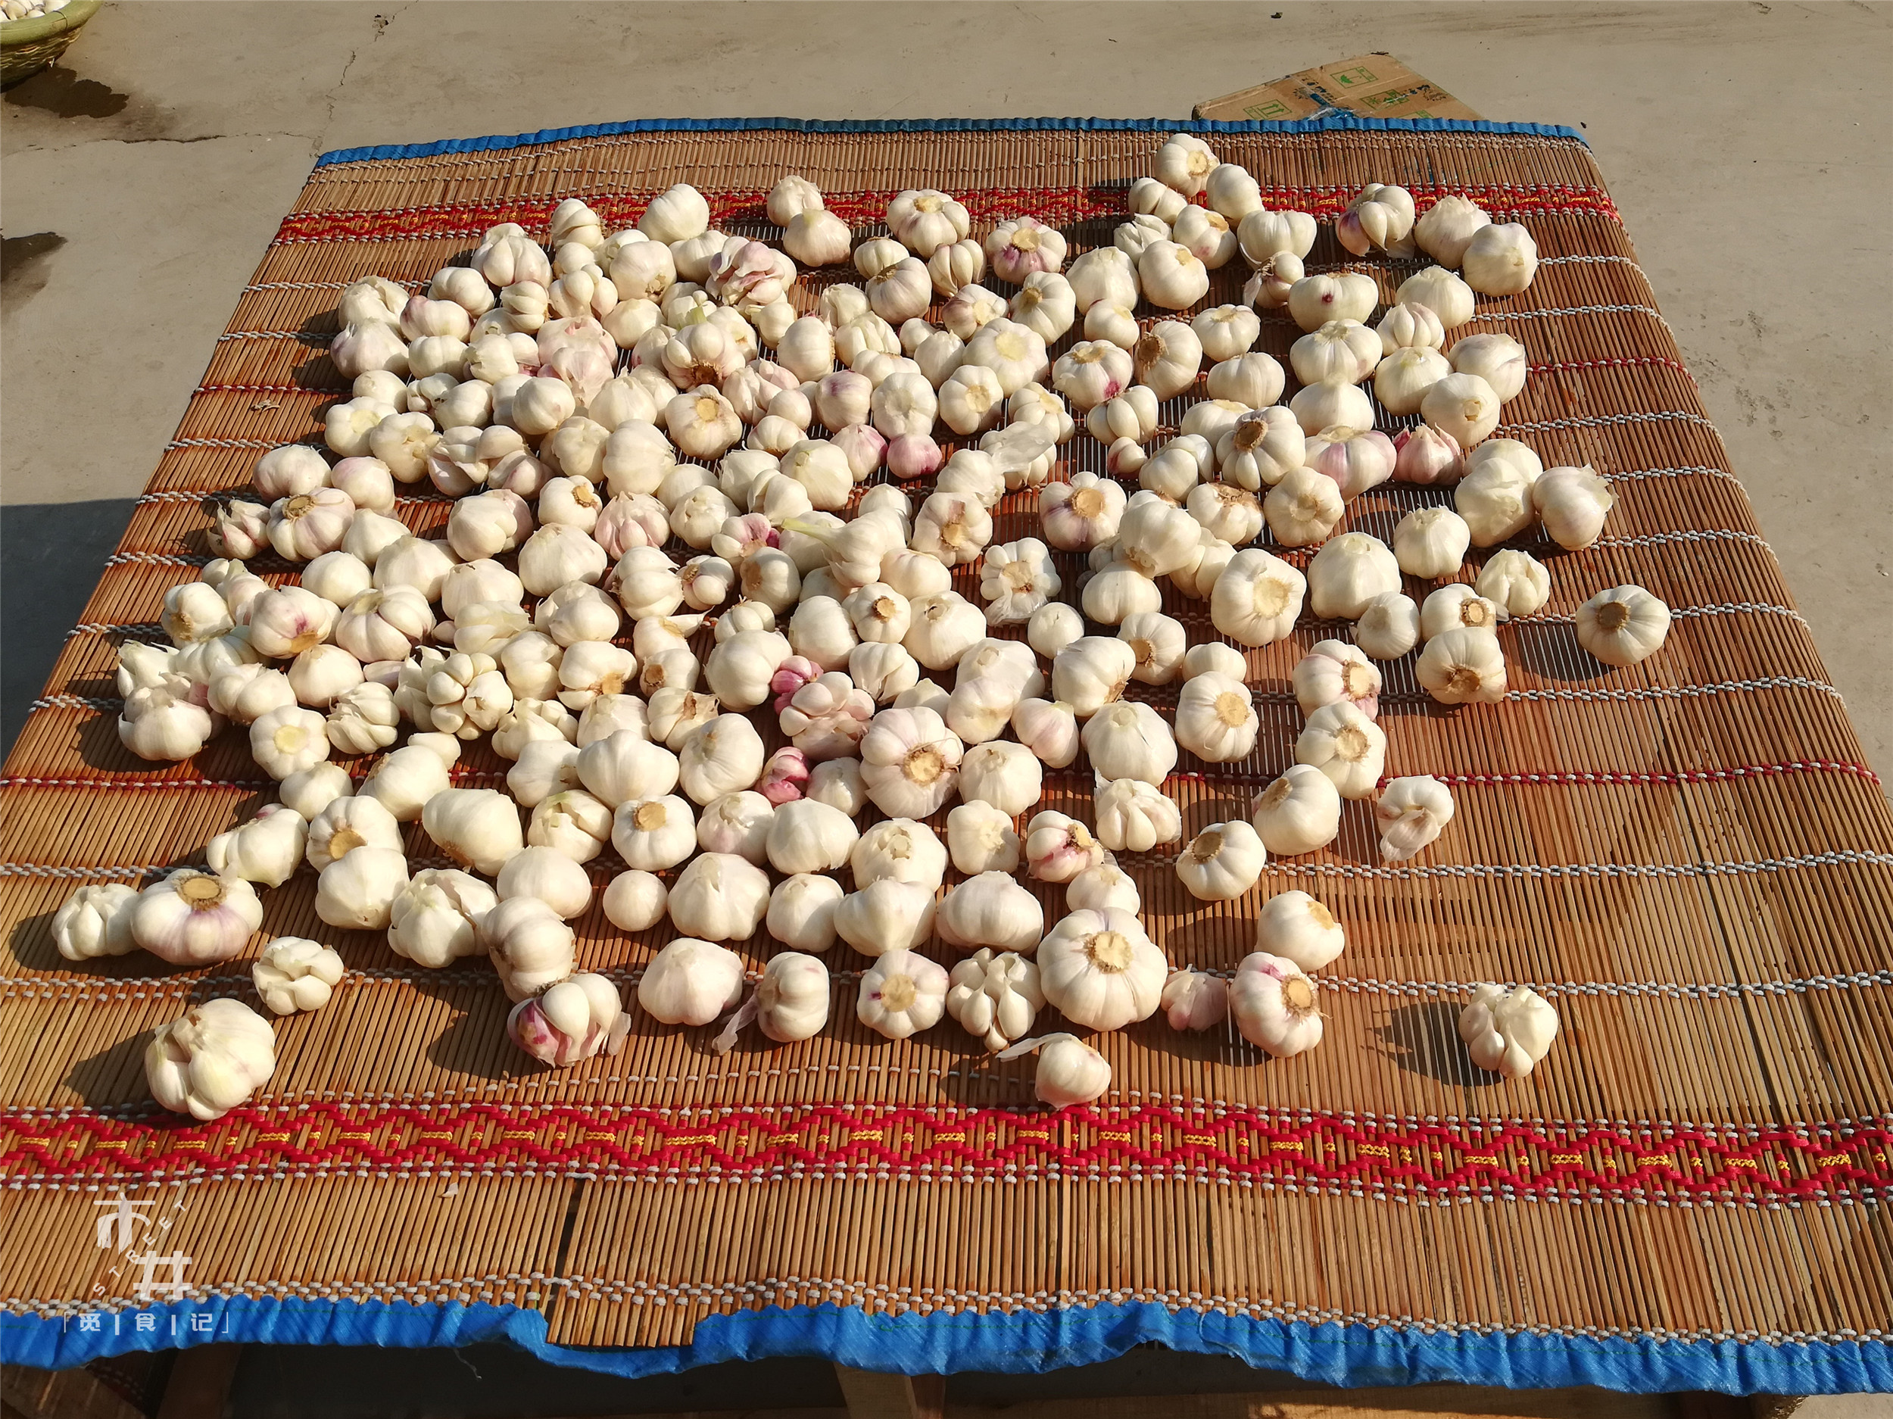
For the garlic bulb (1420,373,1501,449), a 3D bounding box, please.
[{"bbox_3d":[0.363,-0.211,1.003,0.056,0.049,0.055,2,81,-14],"label":"garlic bulb"}]

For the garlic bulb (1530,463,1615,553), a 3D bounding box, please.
[{"bbox_3d":[0.445,-0.143,1.008,0.058,0.059,0.058,16,58,-19],"label":"garlic bulb"}]

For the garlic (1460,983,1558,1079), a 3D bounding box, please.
[{"bbox_3d":[0.265,0.151,0.669,0.046,0.046,0.049,1,53,3],"label":"garlic"}]

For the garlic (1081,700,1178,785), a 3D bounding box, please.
[{"bbox_3d":[0.109,0.020,0.844,0.056,0.046,0.053,1,53,3],"label":"garlic"}]

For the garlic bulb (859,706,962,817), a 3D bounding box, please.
[{"bbox_3d":[-0.019,0.028,0.763,0.055,0.055,0.061,1,53,3],"label":"garlic bulb"}]

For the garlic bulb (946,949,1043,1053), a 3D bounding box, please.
[{"bbox_3d":[0.026,0.154,0.752,0.052,0.039,0.056,1,53,3],"label":"garlic bulb"}]

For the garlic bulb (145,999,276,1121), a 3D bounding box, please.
[{"bbox_3d":[-0.385,0.183,0.743,0.069,0.057,0.065,-1,49,2],"label":"garlic bulb"}]

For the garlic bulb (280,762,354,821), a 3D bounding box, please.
[{"bbox_3d":[-0.383,0.050,0.864,0.045,0.037,0.045,7,50,-9],"label":"garlic bulb"}]

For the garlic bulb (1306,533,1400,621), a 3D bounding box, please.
[{"bbox_3d":[0.277,-0.089,0.966,0.063,0.055,0.063,0,51,0],"label":"garlic bulb"}]

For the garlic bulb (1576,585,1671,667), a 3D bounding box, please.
[{"bbox_3d":[0.388,-0.048,0.815,0.053,0.048,0.053,1,53,3],"label":"garlic bulb"}]

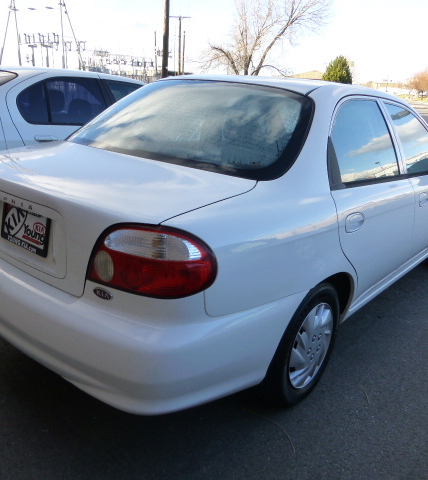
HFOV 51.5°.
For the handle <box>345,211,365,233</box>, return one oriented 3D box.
[{"bbox_3d":[0.605,-0.081,1.927,0.047,0.083,0.175,18,23,37],"label":"handle"}]

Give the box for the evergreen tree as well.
[{"bbox_3d":[12.576,-16.227,45.000,3.000,4.300,3.000,4,19,0],"label":"evergreen tree"}]

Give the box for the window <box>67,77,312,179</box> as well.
[{"bbox_3d":[-0.125,-0.580,2.144,1.270,0.130,0.675,18,56,37],"label":"window"}]

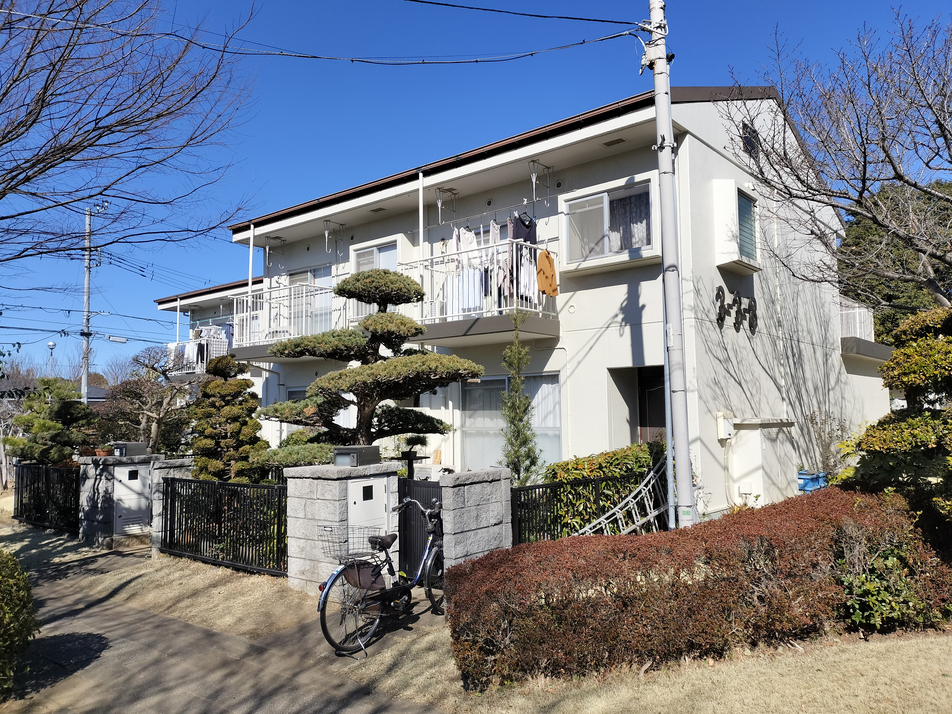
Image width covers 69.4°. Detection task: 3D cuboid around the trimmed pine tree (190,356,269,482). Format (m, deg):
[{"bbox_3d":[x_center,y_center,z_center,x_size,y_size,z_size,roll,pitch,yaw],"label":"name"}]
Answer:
[{"bbox_3d":[-3.220,1.248,9.067,1.050,2.500,1.050,-4,-5,41],"label":"trimmed pine tree"}]

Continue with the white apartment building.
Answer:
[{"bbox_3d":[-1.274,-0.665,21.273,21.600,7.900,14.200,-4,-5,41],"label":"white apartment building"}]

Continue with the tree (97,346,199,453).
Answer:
[{"bbox_3d":[-5.631,1.293,12.079,1.850,3.050,1.800,-4,-5,41],"label":"tree"}]

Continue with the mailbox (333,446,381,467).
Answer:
[{"bbox_3d":[-1.204,1.002,6.946,0.370,0.170,0.270,-4,-5,41],"label":"mailbox"}]

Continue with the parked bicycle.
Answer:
[{"bbox_3d":[-0.609,1.697,5.598,0.580,1.070,1.800,-3,-5,36],"label":"parked bicycle"}]

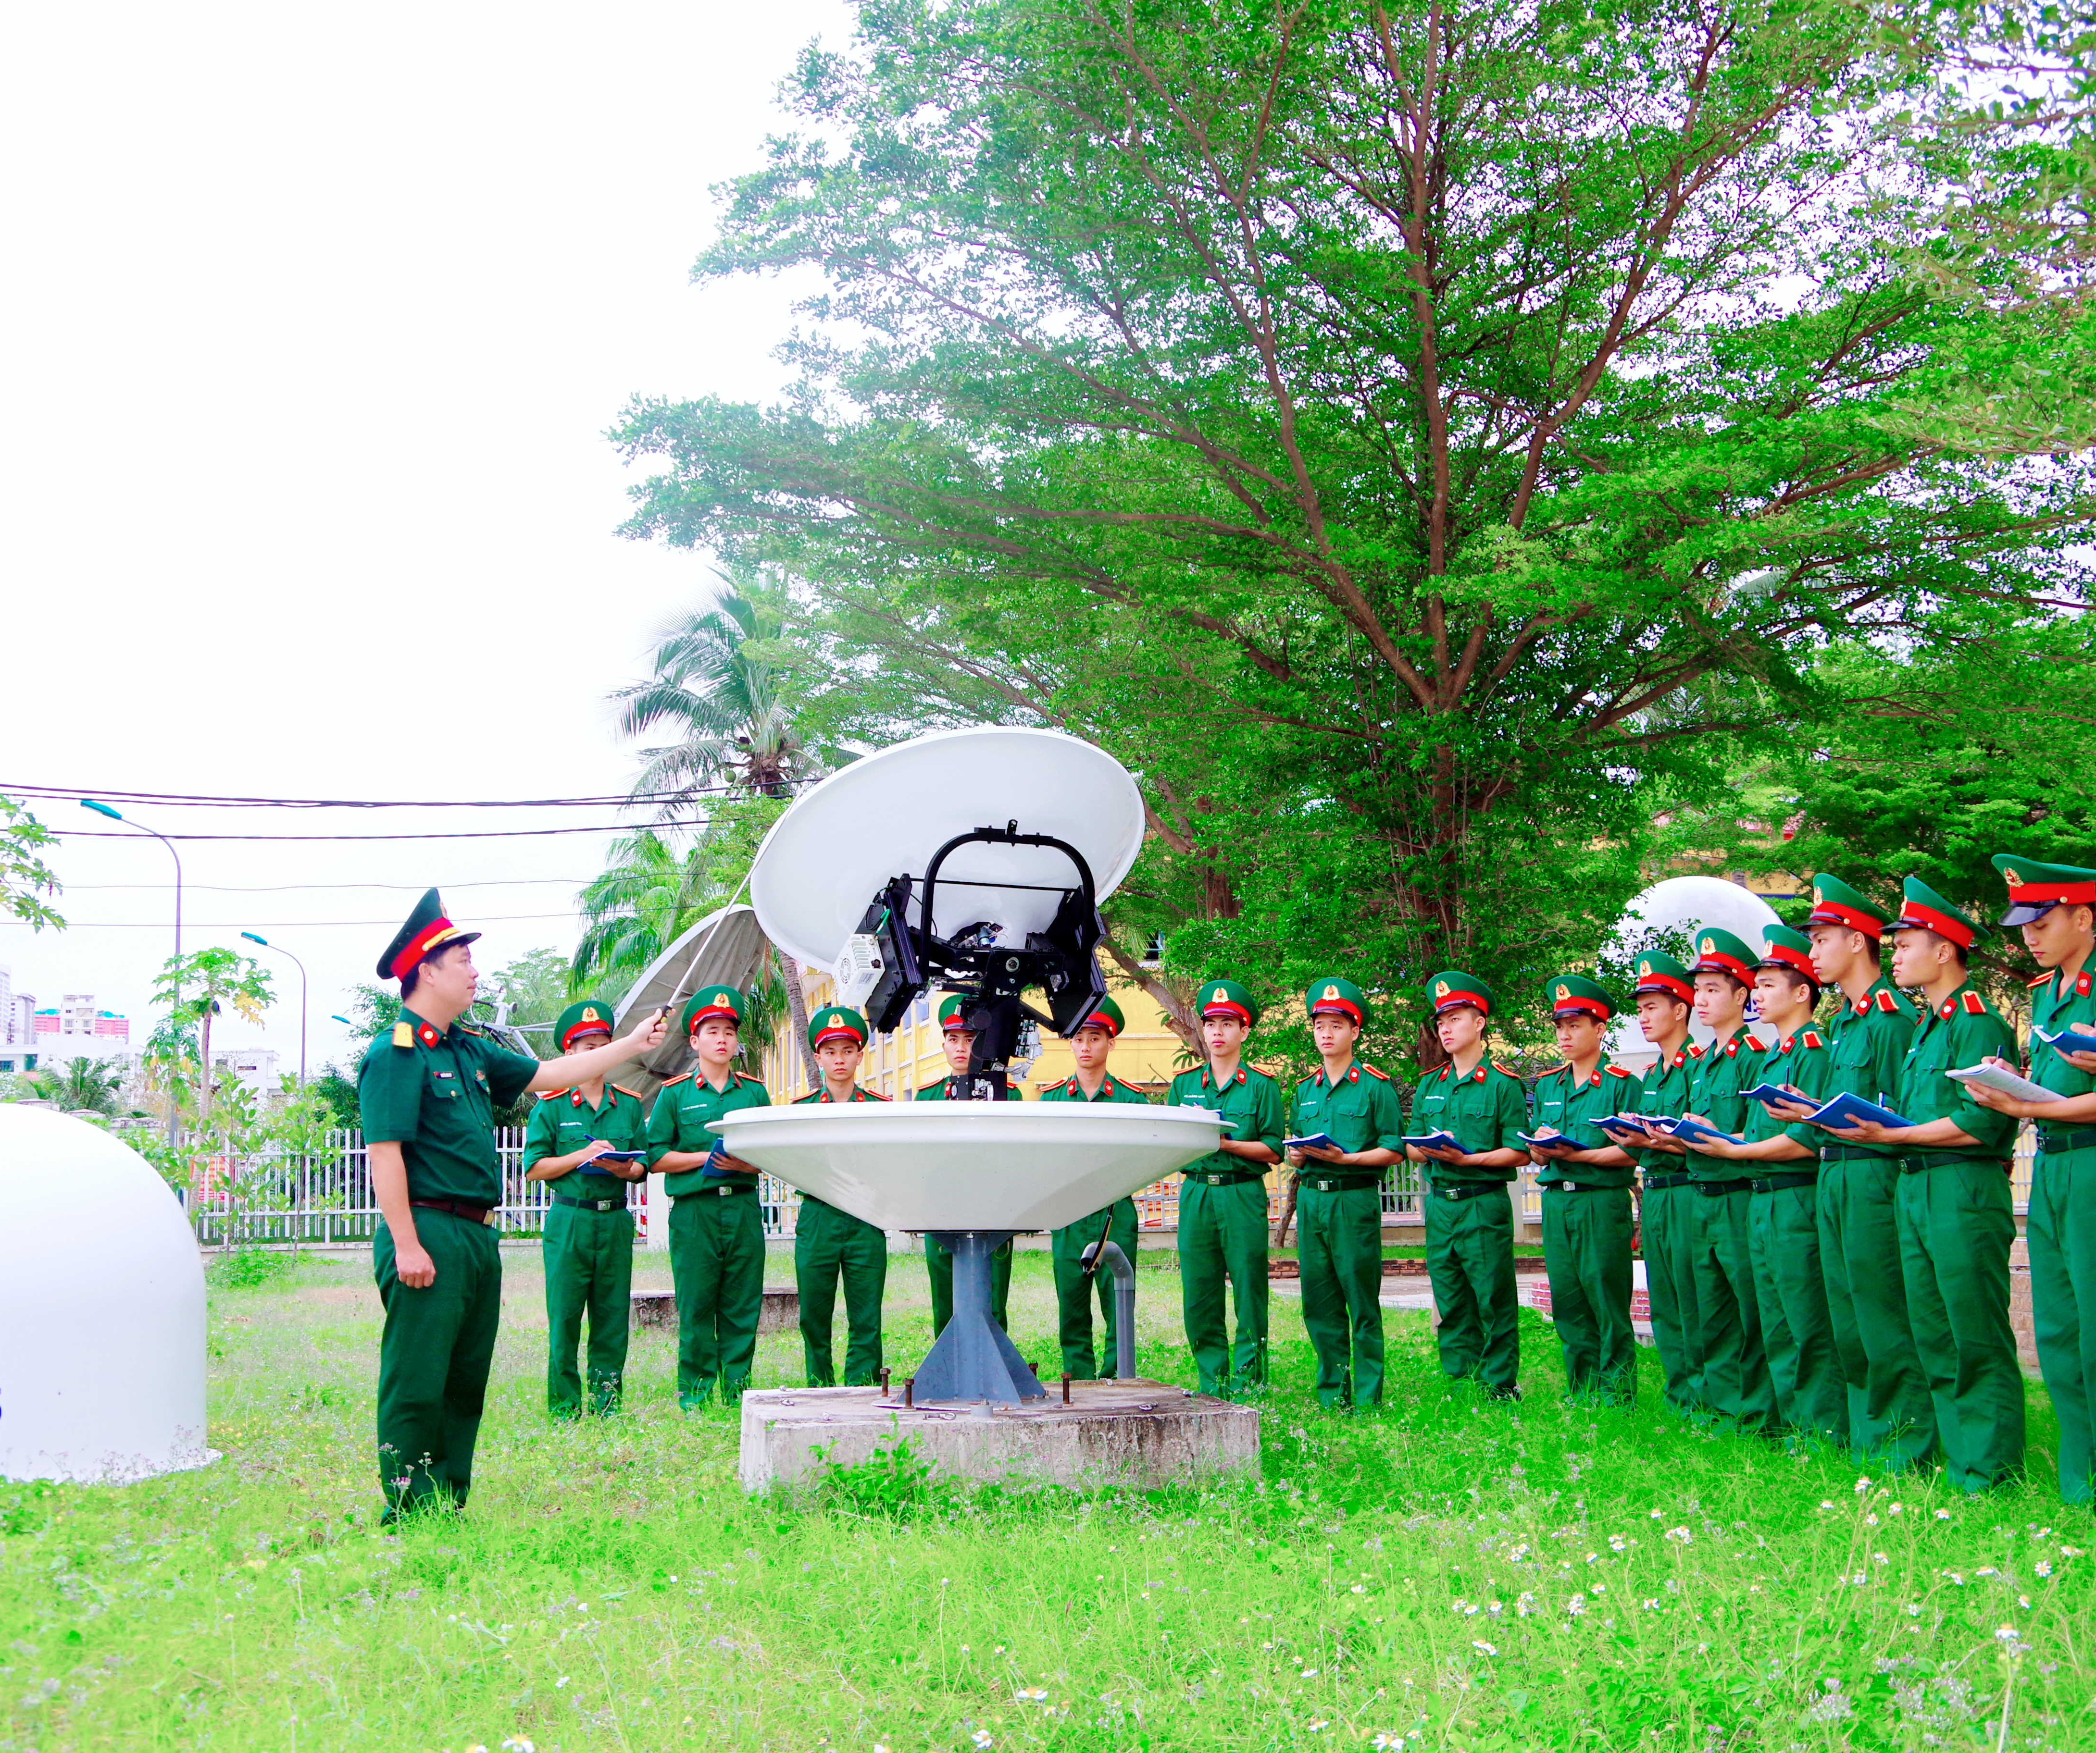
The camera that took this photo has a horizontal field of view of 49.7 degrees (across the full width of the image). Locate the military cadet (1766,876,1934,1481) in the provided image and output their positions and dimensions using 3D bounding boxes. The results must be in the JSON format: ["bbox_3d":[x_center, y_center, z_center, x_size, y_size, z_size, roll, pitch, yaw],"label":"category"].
[{"bbox_3d":[2.463,0.892,6.899,0.480,1.800,0.520,0,-8,-10],"label":"military cadet"}]

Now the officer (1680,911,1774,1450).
[{"bbox_3d":[2.353,1.052,7.800,0.420,1.770,0.500,2,-8,-20],"label":"officer"}]

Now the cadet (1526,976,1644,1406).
[{"bbox_3d":[2.124,1.283,9.241,0.500,1.777,0.460,-8,-11,41],"label":"cadet"}]

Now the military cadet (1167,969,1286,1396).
[{"bbox_3d":[0.689,1.296,9.365,0.520,1.760,0.450,-4,-9,22],"label":"military cadet"}]

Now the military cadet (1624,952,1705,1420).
[{"bbox_3d":[2.348,1.156,8.500,0.420,1.760,0.500,3,-9,-24],"label":"military cadet"}]

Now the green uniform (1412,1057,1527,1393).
[{"bbox_3d":[1.706,1.435,9.316,0.500,1.406,0.370,-7,-10,36],"label":"green uniform"}]

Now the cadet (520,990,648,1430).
[{"bbox_3d":[-1.878,1.374,9.348,0.520,1.763,0.450,4,-10,-30],"label":"cadet"}]

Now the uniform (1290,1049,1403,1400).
[{"bbox_3d":[1.204,1.428,9.120,0.520,1.430,0.340,-5,-9,30],"label":"uniform"}]

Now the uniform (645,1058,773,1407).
[{"bbox_3d":[-1.372,1.475,9.293,0.520,1.431,0.360,3,-9,-24],"label":"uniform"}]

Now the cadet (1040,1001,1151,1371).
[{"bbox_3d":[0.228,1.439,10.268,0.510,1.790,0.420,-1,-8,0],"label":"cadet"}]

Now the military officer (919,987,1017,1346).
[{"bbox_3d":[-0.334,1.418,10.088,0.510,1.790,0.420,-1,-8,0],"label":"military officer"}]

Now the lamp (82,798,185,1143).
[{"bbox_3d":[-16.249,2.672,40.369,1.700,8.000,0.300,0,-8,-12],"label":"lamp"}]

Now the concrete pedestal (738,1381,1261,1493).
[{"bbox_3d":[-0.212,1.825,7.360,1.480,0.260,1.360,0,-8,-11],"label":"concrete pedestal"}]

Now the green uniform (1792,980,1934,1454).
[{"bbox_3d":[2.488,1.047,6.879,0.380,1.490,0.500,0,-8,-10],"label":"green uniform"}]

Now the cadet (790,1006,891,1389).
[{"bbox_3d":[-0.877,1.378,9.620,0.520,1.700,0.420,0,-8,-7],"label":"cadet"}]

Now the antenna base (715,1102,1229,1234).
[{"bbox_3d":[-0.235,0.908,6.993,1.590,0.370,1.590,-1,-8,0],"label":"antenna base"}]

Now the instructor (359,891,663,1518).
[{"bbox_3d":[-1.489,0.914,6.350,0.830,1.760,0.520,-3,-8,15],"label":"instructor"}]

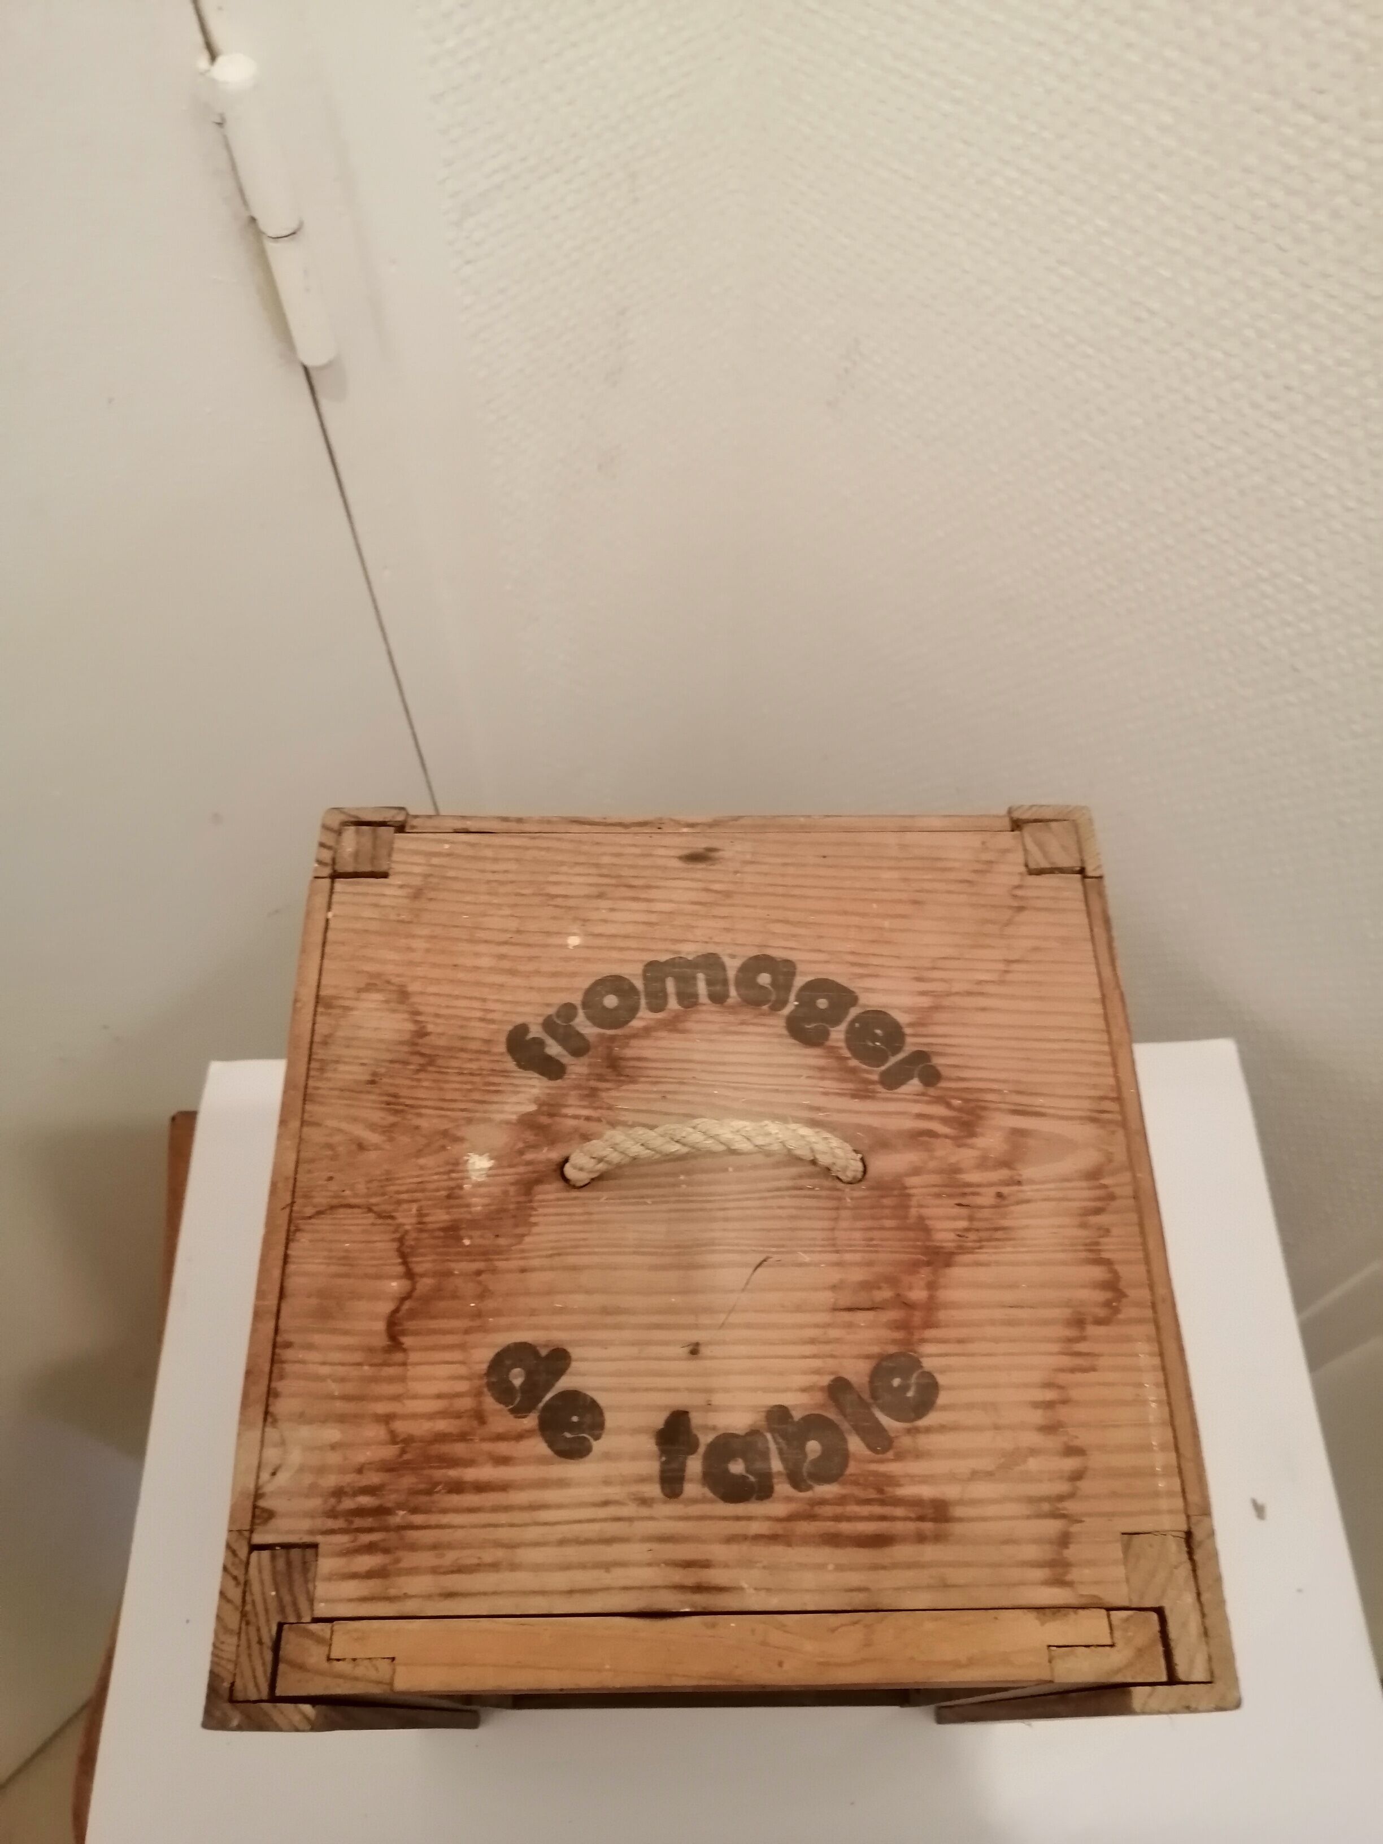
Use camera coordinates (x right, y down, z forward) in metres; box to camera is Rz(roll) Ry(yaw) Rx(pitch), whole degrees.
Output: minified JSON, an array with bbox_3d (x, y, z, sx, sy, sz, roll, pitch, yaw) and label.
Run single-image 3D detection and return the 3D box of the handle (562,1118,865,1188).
[{"bbox_3d":[0.008,0.070,0.423,0.095,0.038,0.013,0,64,-2],"label":"handle"}]

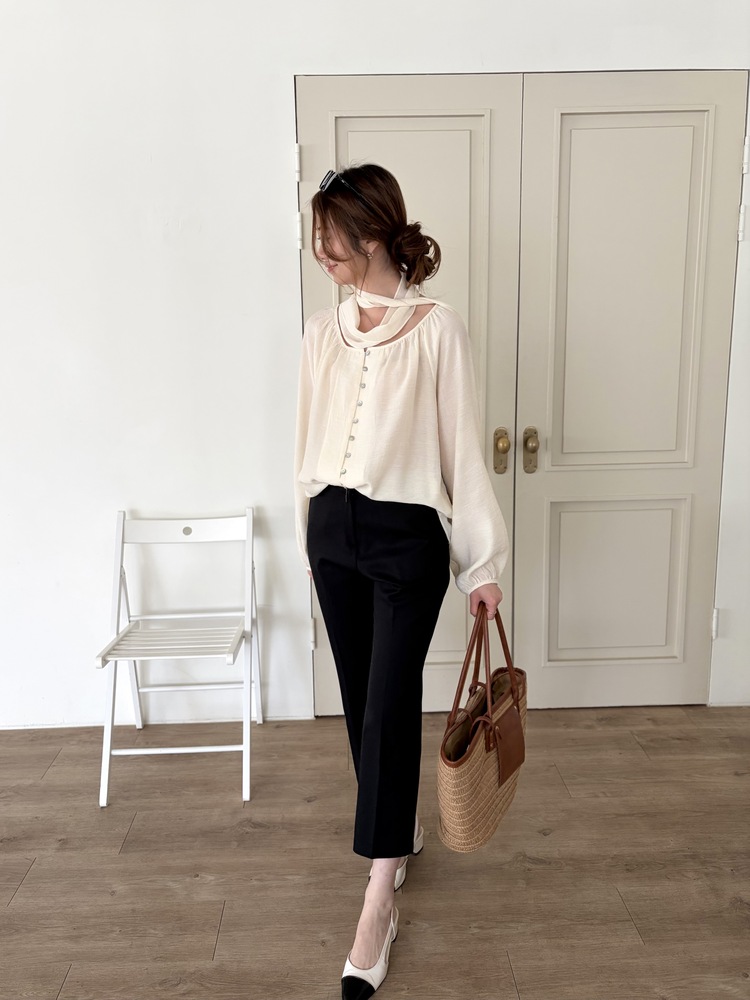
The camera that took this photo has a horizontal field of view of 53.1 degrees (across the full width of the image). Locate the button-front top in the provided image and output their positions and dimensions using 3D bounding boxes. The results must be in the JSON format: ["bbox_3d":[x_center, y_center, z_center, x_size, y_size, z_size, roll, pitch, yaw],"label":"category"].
[{"bbox_3d":[0.053,-0.116,1.501,0.420,0.600,0.270,3,10,20],"label":"button-front top"}]

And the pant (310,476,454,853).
[{"bbox_3d":[0.017,0.347,1.587,0.290,0.810,0.350,3,10,20],"label":"pant"}]

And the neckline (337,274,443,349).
[{"bbox_3d":[0.025,-0.360,1.415,0.200,0.140,0.170,3,10,20],"label":"neckline"}]

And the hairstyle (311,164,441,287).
[{"bbox_3d":[-0.001,-0.520,1.435,0.240,0.230,0.180,-5,10,-25],"label":"hairstyle"}]

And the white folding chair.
[{"bbox_3d":[-0.591,0.443,2.316,0.435,0.770,0.500,-1,9,-4],"label":"white folding chair"}]

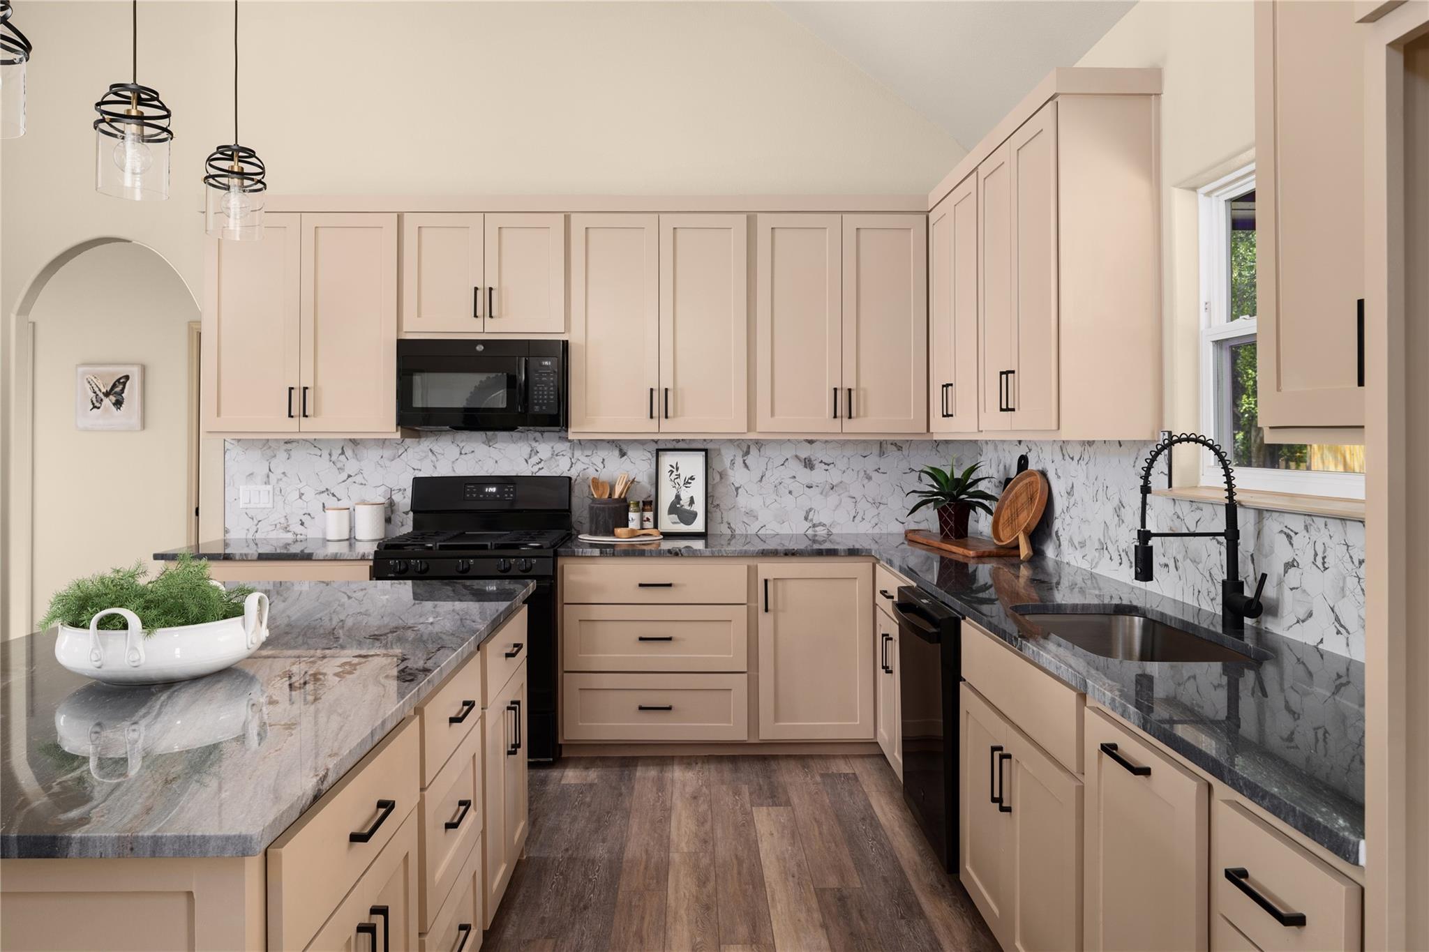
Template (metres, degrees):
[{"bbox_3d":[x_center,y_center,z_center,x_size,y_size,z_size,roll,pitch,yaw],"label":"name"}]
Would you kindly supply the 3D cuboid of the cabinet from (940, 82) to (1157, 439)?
[{"bbox_3d":[1.130,-0.666,3.480,0.335,1.070,1.480,0,1,-1],"label":"cabinet"}]

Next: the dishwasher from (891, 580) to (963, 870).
[{"bbox_3d":[0.935,0.771,2.987,0.620,0.755,0.595,0,1,-1],"label":"dishwasher"}]

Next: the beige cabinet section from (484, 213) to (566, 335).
[{"bbox_3d":[-0.852,-0.914,4.445,0.371,0.542,0.330,0,1,-1],"label":"beige cabinet section"}]

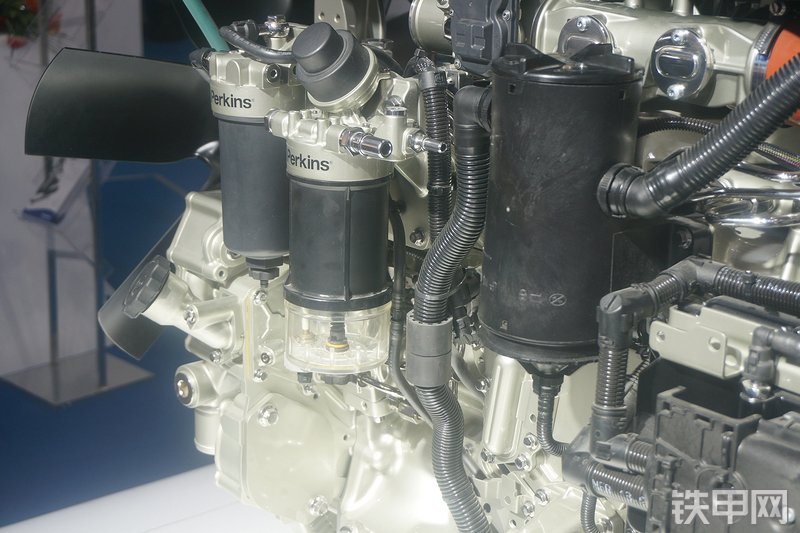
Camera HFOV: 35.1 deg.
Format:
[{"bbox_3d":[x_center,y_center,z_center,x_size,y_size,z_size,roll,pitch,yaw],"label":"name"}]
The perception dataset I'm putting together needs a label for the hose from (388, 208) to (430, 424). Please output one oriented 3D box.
[{"bbox_3d":[0.009,0.053,1.271,0.043,0.223,0.045,1,15,0],"label":"hose"}]

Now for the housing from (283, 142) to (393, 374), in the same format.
[{"bbox_3d":[-0.059,-0.014,1.221,0.105,0.215,0.105,1,15,0],"label":"housing"}]

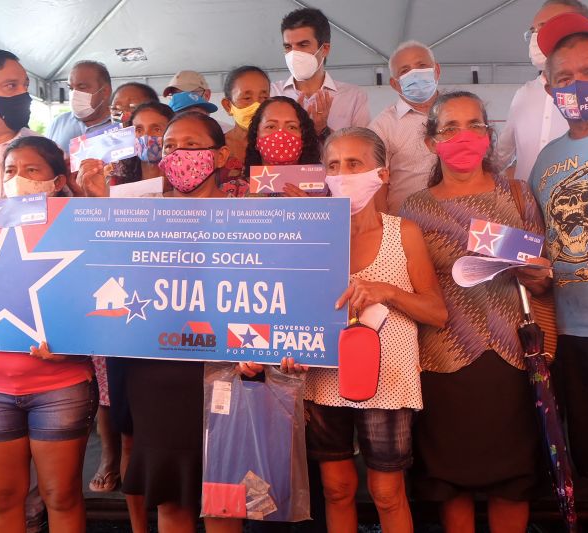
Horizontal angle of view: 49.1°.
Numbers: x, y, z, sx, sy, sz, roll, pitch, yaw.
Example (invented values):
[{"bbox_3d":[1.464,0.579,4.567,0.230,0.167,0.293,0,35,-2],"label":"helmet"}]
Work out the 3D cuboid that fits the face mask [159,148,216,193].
[{"bbox_3d":[-0.307,-0.277,1.860,0.150,0.130,0.090,1,4,15],"label":"face mask"}]

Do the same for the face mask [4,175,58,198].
[{"bbox_3d":[-0.806,-0.232,1.970,0.150,0.115,0.085,0,4,3],"label":"face mask"}]

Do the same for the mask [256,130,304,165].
[{"bbox_3d":[-0.044,-0.385,2.100,0.145,0.120,0.085,0,3,0],"label":"mask"}]

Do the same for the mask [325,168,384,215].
[{"bbox_3d":[0.168,-0.208,1.790,0.150,0.130,0.095,2,4,31],"label":"mask"}]

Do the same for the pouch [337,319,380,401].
[{"bbox_3d":[0.167,0.239,1.640,0.105,0.205,0.045,1,4,13],"label":"pouch"}]

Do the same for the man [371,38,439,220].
[{"bbox_3d":[0.462,-0.021,2.501,0.500,1.680,0.300,1,4,14],"label":"man"}]

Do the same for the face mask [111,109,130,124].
[{"bbox_3d":[-0.720,-0.629,2.720,0.140,0.115,0.085,1,4,15],"label":"face mask"}]

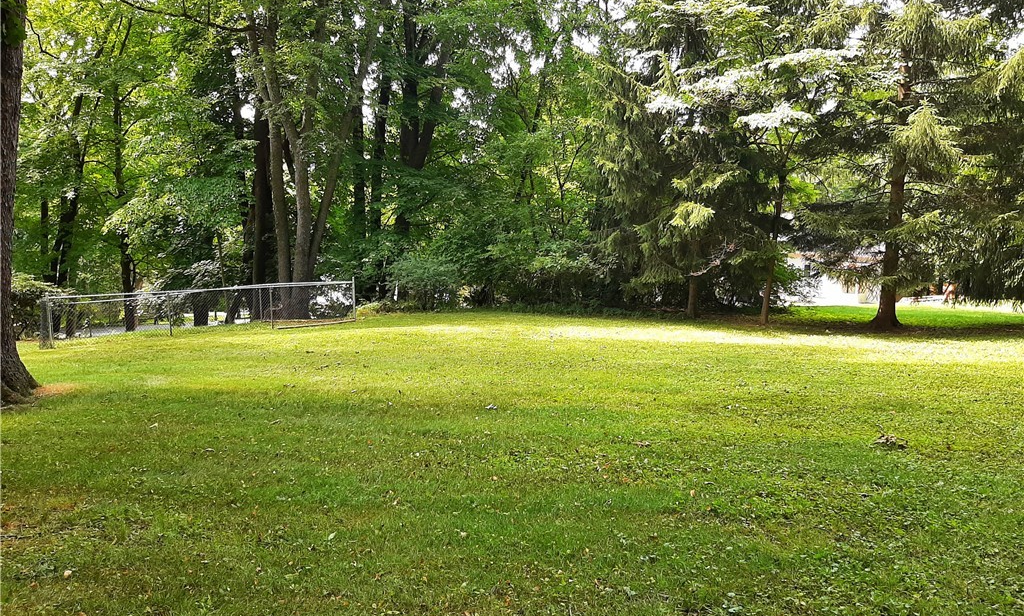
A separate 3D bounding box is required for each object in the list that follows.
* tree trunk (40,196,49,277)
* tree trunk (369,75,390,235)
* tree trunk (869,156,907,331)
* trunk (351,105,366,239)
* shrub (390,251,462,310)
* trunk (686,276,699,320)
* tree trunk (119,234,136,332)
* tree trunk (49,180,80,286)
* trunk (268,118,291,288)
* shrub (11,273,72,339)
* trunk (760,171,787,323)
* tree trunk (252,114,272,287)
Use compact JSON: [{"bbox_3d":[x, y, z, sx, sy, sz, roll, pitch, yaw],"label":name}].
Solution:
[{"bbox_3d":[-20.059,-2.896,33.000,0.340,3.776,0.330,-2,4,-31],"label":"tree trunk"},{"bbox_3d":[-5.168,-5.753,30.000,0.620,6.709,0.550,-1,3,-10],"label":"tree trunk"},{"bbox_3d":[10.058,-1.728,20.600,0.850,4.661,0.700,1,4,26],"label":"tree trunk"},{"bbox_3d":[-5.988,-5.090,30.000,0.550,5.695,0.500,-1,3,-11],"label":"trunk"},{"bbox_3d":[-2.890,-0.913,26.000,2.434,2.062,2.100,-1,3,-6],"label":"shrub"},{"bbox_3d":[5.633,-0.359,24.000,0.360,1.373,0.350,0,3,13],"label":"trunk"},{"bbox_3d":[-12.998,-0.828,26.000,0.550,3.313,0.480,-2,4,-26],"label":"tree trunk"},{"bbox_3d":[-16.292,-2.567,28.000,1.000,4.150,0.700,-2,4,-30],"label":"tree trunk"},{"bbox_3d":[-7.406,-3.138,24.500,0.600,5.543,0.480,-1,3,-17],"label":"trunk"},{"bbox_3d":[-12.313,-0.052,20.000,1.768,1.742,1.600,-3,4,-32],"label":"shrub"},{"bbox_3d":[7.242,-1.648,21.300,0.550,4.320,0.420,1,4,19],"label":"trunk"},{"bbox_3d":[-8.759,-3.598,27.000,0.660,6.389,0.620,-2,3,-18],"label":"tree trunk"}]

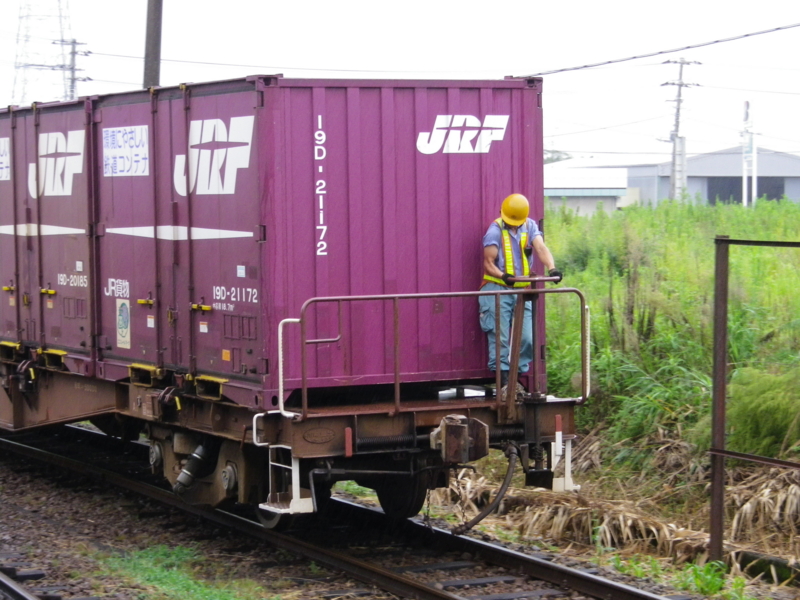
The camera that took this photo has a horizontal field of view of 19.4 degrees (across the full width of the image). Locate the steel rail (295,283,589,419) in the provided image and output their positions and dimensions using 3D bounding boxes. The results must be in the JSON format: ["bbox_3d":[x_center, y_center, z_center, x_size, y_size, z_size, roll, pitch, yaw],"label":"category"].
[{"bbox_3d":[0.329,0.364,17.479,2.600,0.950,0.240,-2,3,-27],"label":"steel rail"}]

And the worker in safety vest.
[{"bbox_3d":[0.928,-0.014,18.051,0.600,1.570,0.500,-1,3,-17],"label":"worker in safety vest"}]

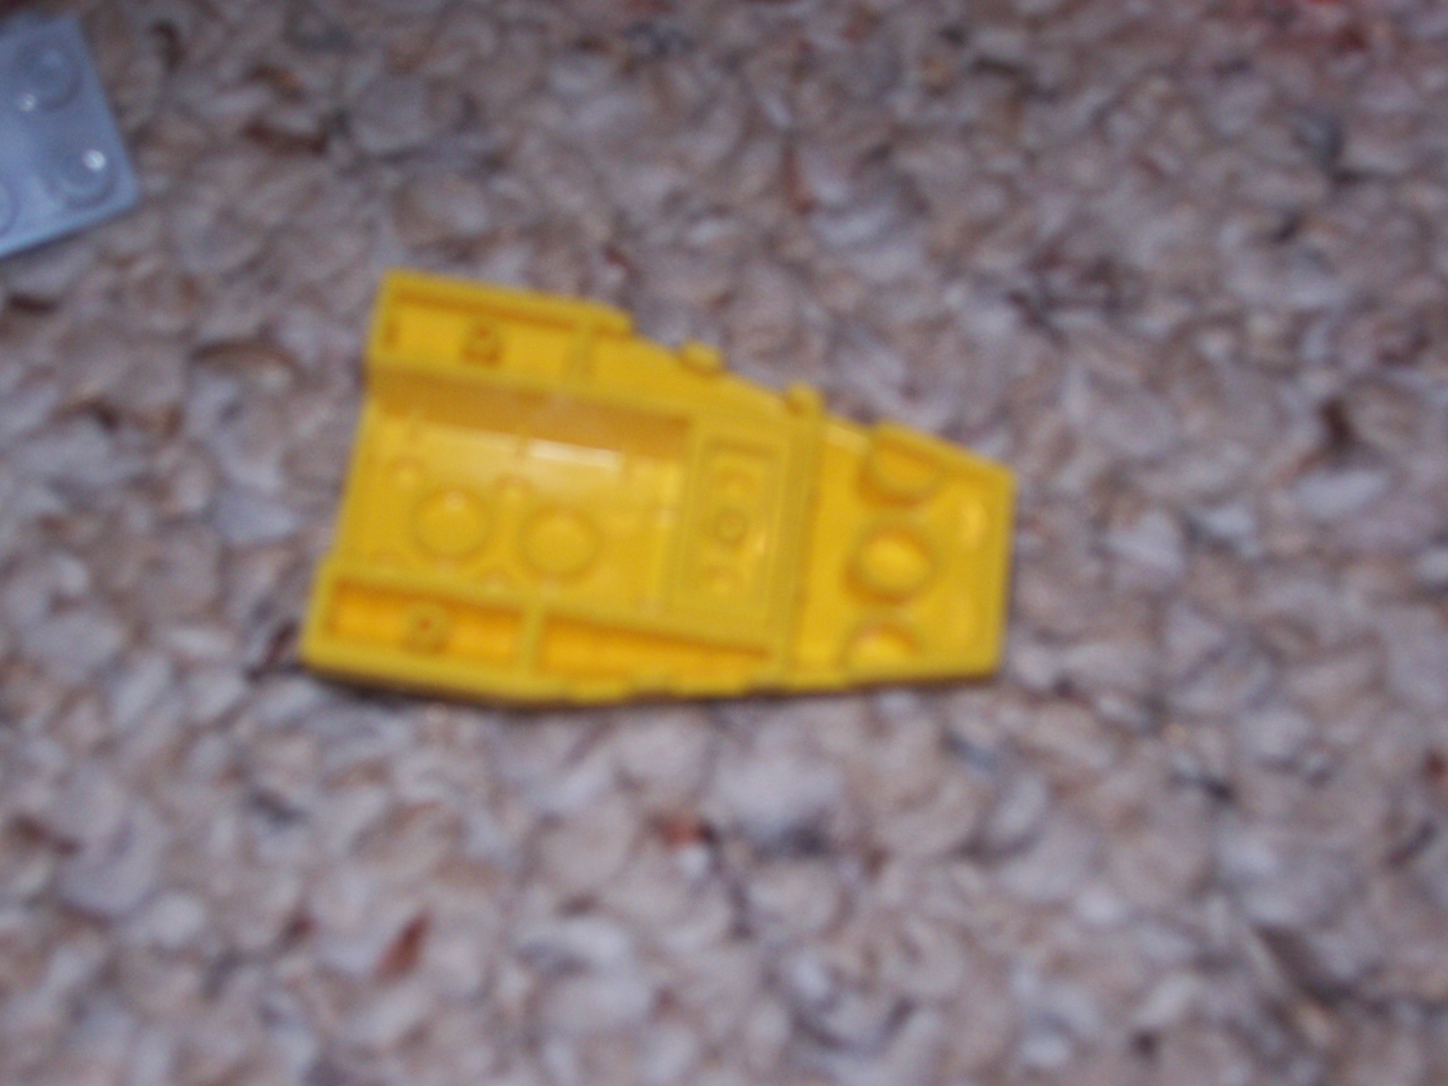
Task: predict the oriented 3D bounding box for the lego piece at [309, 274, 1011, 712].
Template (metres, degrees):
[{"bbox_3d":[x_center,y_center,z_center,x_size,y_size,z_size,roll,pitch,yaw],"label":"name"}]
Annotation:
[{"bbox_3d":[-0.004,0.001,0.203,0.048,0.011,0.032,9,62,-3],"label":"lego piece"}]

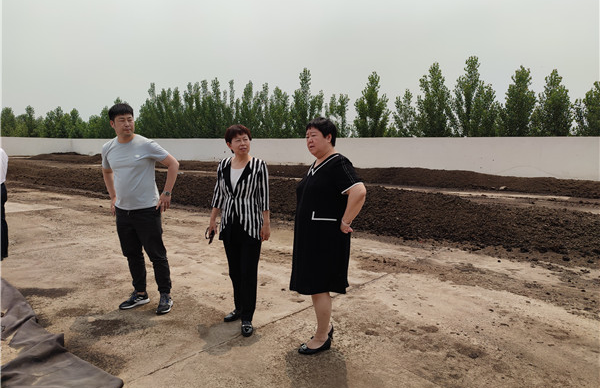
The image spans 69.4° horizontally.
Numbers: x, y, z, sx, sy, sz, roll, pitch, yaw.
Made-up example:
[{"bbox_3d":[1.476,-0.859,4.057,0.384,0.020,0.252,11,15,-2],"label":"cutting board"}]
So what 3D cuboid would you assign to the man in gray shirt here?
[{"bbox_3d":[-1.379,0.124,3.710,0.610,1.766,0.370,0,7,3],"label":"man in gray shirt"}]

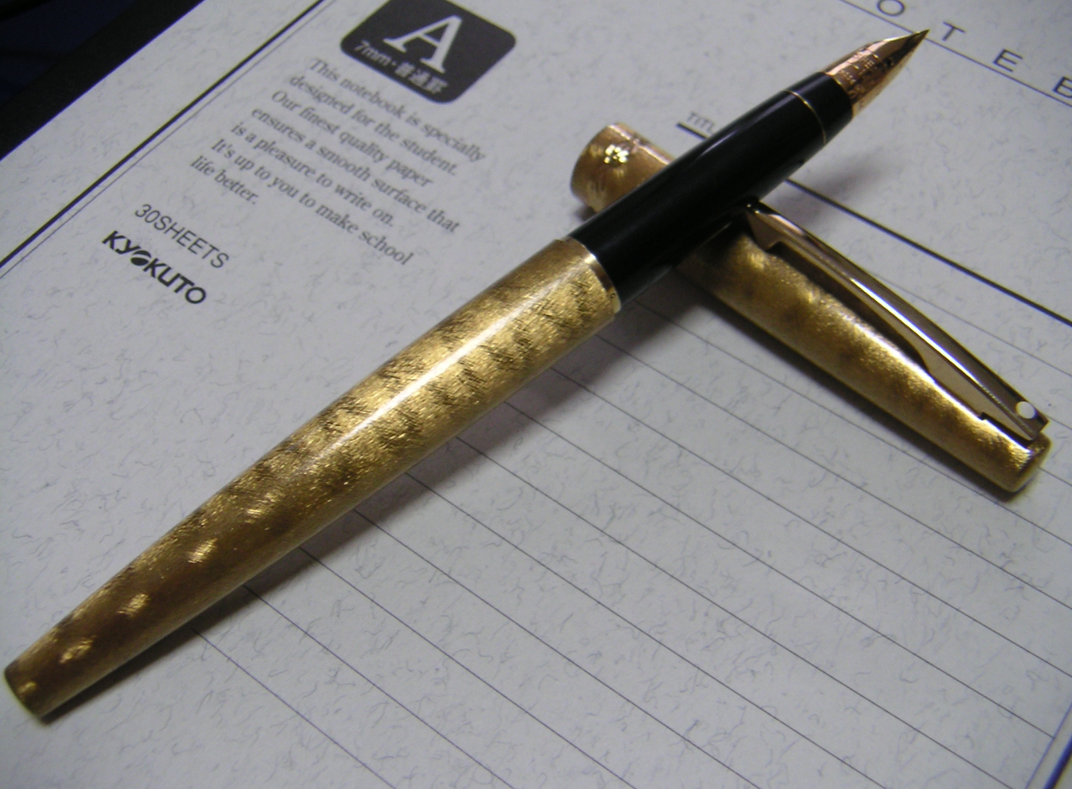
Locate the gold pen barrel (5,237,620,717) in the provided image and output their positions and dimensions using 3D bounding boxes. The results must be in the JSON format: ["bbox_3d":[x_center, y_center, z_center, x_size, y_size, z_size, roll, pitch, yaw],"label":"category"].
[{"bbox_3d":[-0.022,0.008,0.127,0.073,0.011,0.011,-37,93,-12],"label":"gold pen barrel"}]

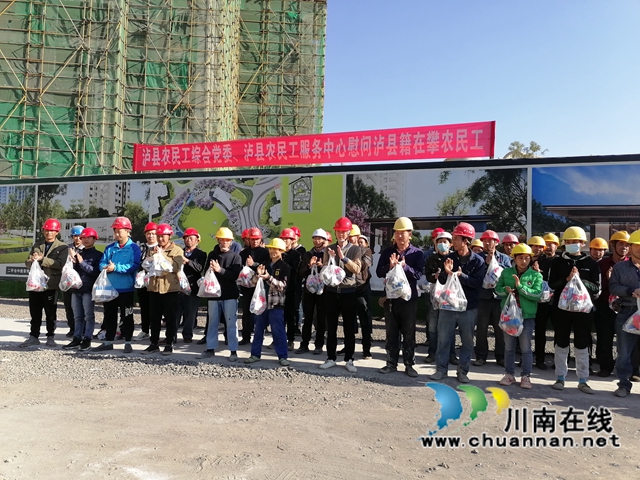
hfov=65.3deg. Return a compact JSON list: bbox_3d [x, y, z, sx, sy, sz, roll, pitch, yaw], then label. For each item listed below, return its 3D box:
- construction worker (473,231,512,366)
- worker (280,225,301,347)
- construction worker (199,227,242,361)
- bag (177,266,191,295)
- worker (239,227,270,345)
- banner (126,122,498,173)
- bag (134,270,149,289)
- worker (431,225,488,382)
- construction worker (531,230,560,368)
[{"bbox_3d":[2.130,0.727,6.200,0.520,1.674,0.440,1,-2,23],"label":"construction worker"},{"bbox_3d":[-0.420,0.704,7.100,0.520,1.735,0.460,0,-2,22],"label":"worker"},{"bbox_3d":[-1.283,0.698,6.492,0.520,1.730,0.460,1,-1,16],"label":"construction worker"},{"bbox_3d":[-2.037,0.604,7.450,0.240,0.423,0.200,0,-2,18],"label":"bag"},{"bbox_3d":[-0.951,0.661,7.250,0.500,1.691,0.420,1,-2,18],"label":"worker"},{"bbox_3d":[-0.576,-1.960,10.870,8.300,0.680,0.050,1,-2,18],"label":"banner"},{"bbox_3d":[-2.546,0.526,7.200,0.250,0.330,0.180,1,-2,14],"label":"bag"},{"bbox_3d":[1.501,0.682,5.450,0.540,1.738,0.480,0,-2,31],"label":"worker"},{"bbox_3d":[2.826,0.767,6.200,0.520,1.695,0.460,0,-2,29],"label":"construction worker"}]

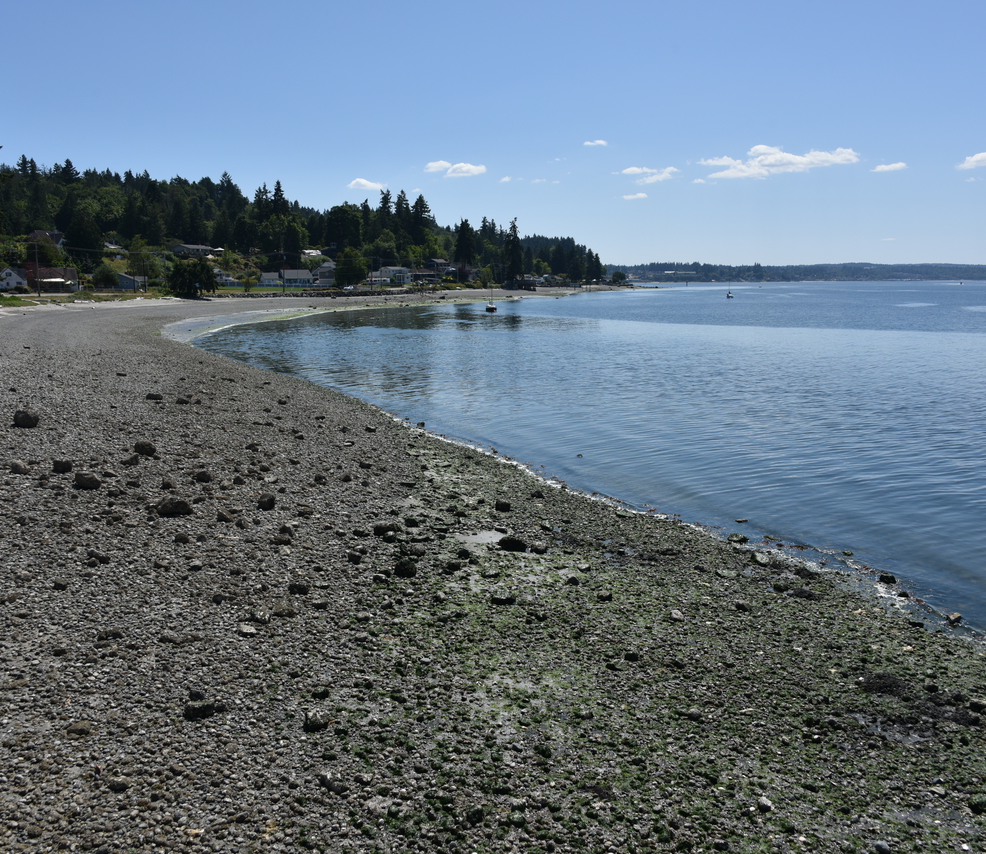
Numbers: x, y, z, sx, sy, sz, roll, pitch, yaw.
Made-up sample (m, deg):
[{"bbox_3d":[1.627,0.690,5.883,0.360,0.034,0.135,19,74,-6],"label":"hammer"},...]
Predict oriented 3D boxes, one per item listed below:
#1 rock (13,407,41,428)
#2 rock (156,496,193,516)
[{"bbox_3d":[-16.288,-0.302,34.755,0.860,0.600,0.720,-4,9,-24],"label":"rock"},{"bbox_3d":[-7.286,1.797,22.744,0.780,0.370,0.580,-1,9,-6],"label":"rock"}]

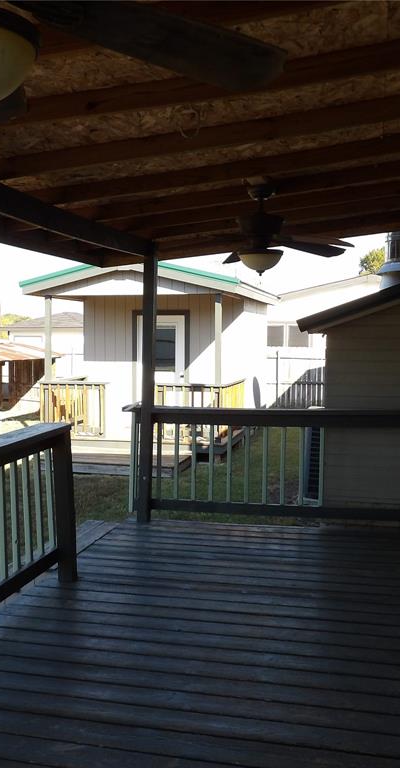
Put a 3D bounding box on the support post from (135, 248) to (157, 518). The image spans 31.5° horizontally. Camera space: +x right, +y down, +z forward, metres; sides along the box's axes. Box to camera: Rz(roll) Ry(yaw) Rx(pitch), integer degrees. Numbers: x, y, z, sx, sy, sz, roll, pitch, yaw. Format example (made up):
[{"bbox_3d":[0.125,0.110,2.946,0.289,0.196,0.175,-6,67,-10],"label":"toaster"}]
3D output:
[{"bbox_3d":[-0.429,0.019,5.824,0.095,2.223,0.095,2,4,14],"label":"support post"}]

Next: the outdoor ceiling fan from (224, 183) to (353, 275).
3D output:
[{"bbox_3d":[0.353,-0.908,4.157,1.240,0.548,1.240,2,4,14],"label":"outdoor ceiling fan"}]

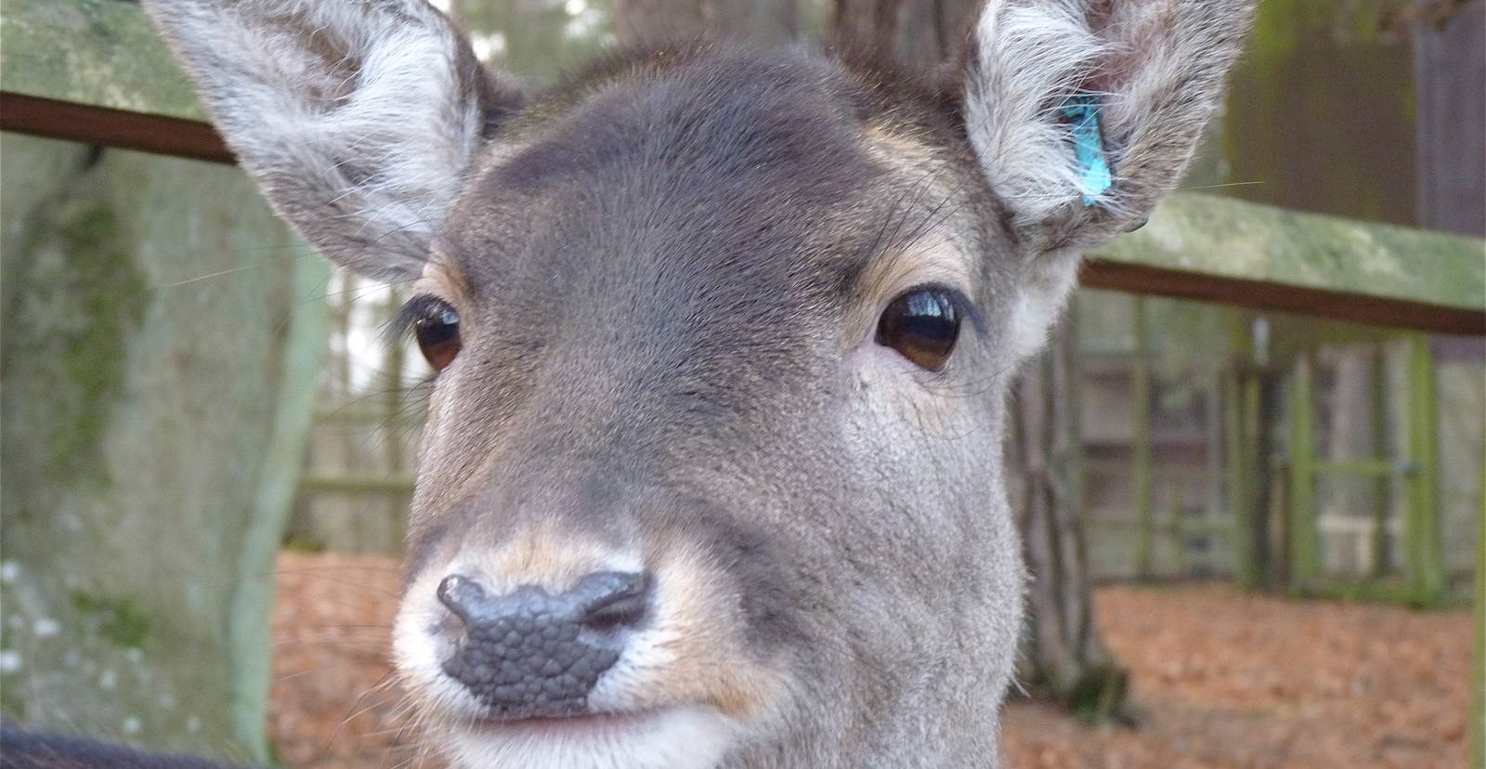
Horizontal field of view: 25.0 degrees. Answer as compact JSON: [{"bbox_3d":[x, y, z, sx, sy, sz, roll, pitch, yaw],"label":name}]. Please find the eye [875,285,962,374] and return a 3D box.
[{"bbox_3d":[0.040,-0.013,0.765,0.023,0.019,0.015,-2,3,-34],"label":"eye"}]

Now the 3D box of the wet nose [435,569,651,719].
[{"bbox_3d":[-0.040,0.051,0.663,0.043,0.029,0.023,1,7,15],"label":"wet nose"}]

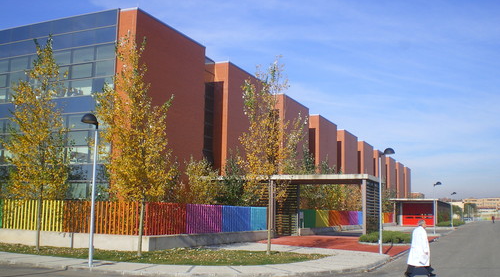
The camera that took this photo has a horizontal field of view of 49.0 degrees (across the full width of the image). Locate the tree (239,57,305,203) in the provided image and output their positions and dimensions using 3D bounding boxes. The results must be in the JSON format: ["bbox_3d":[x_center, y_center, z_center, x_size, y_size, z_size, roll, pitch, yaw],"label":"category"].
[{"bbox_3d":[0.883,0.627,23.440,2.750,8.410,2.750,1,-8,0],"label":"tree"}]

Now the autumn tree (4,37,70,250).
[{"bbox_3d":[-8.600,0.112,23.002,2.750,9.000,2.750,-2,-8,23],"label":"autumn tree"}]

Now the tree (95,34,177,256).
[{"bbox_3d":[-4.215,0.109,21.595,3.100,8.780,3.100,1,-8,0],"label":"tree"}]

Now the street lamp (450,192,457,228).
[{"bbox_3d":[26.764,9.449,71.914,0.680,4.570,0.450,-2,-8,23],"label":"street lamp"}]

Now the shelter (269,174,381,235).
[{"bbox_3d":[5.398,4.693,37.236,6.300,4.140,5.200,-2,-8,23],"label":"shelter"}]

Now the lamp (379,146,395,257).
[{"bbox_3d":[5.900,2.676,23.574,0.680,4.550,0.450,-2,-8,23],"label":"lamp"}]

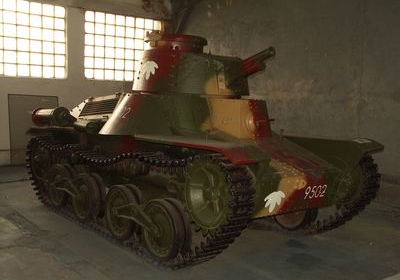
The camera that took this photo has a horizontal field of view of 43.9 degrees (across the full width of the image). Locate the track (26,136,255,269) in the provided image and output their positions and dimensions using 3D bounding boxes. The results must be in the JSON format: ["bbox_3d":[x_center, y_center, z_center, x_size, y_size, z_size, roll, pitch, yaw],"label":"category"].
[{"bbox_3d":[-1.027,0.490,5.545,0.274,1.127,4.361,-3,8,-38],"label":"track"}]

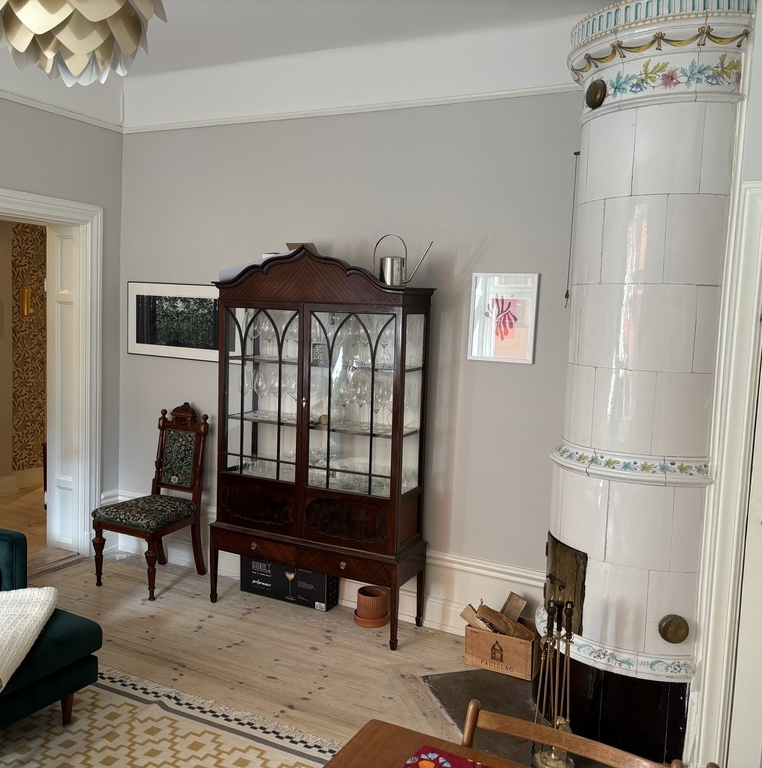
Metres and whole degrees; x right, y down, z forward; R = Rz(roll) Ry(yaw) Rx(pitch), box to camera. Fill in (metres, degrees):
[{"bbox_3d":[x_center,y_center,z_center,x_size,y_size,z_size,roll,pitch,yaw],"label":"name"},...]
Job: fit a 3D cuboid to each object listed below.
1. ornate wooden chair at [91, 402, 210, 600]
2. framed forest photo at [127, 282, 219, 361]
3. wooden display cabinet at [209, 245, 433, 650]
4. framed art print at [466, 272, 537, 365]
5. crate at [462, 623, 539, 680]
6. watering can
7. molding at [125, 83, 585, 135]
[{"bbox_3d":[-1.329,0.649,4.552,0.462,1.049,0.531,5,6,27],"label":"ornate wooden chair"},{"bbox_3d":[-1.199,-0.383,4.727,0.945,0.460,0.020,5,6,27],"label":"framed forest photo"},{"bbox_3d":[-0.337,0.276,4.100,1.157,1.962,0.373,5,6,27],"label":"wooden display cabinet"},{"bbox_3d":[0.602,-0.324,3.786,0.332,0.432,0.020,5,6,27],"label":"framed art print"},{"bbox_3d":[0.601,1.244,3.687,0.324,0.188,0.254,5,6,27],"label":"crate"},{"bbox_3d":[0.109,-0.606,3.805,0.308,0.266,0.125,4,6,20],"label":"watering can"},{"bbox_3d":[-0.339,-1.478,4.196,2.872,0.036,0.030,5,6,27],"label":"molding"}]

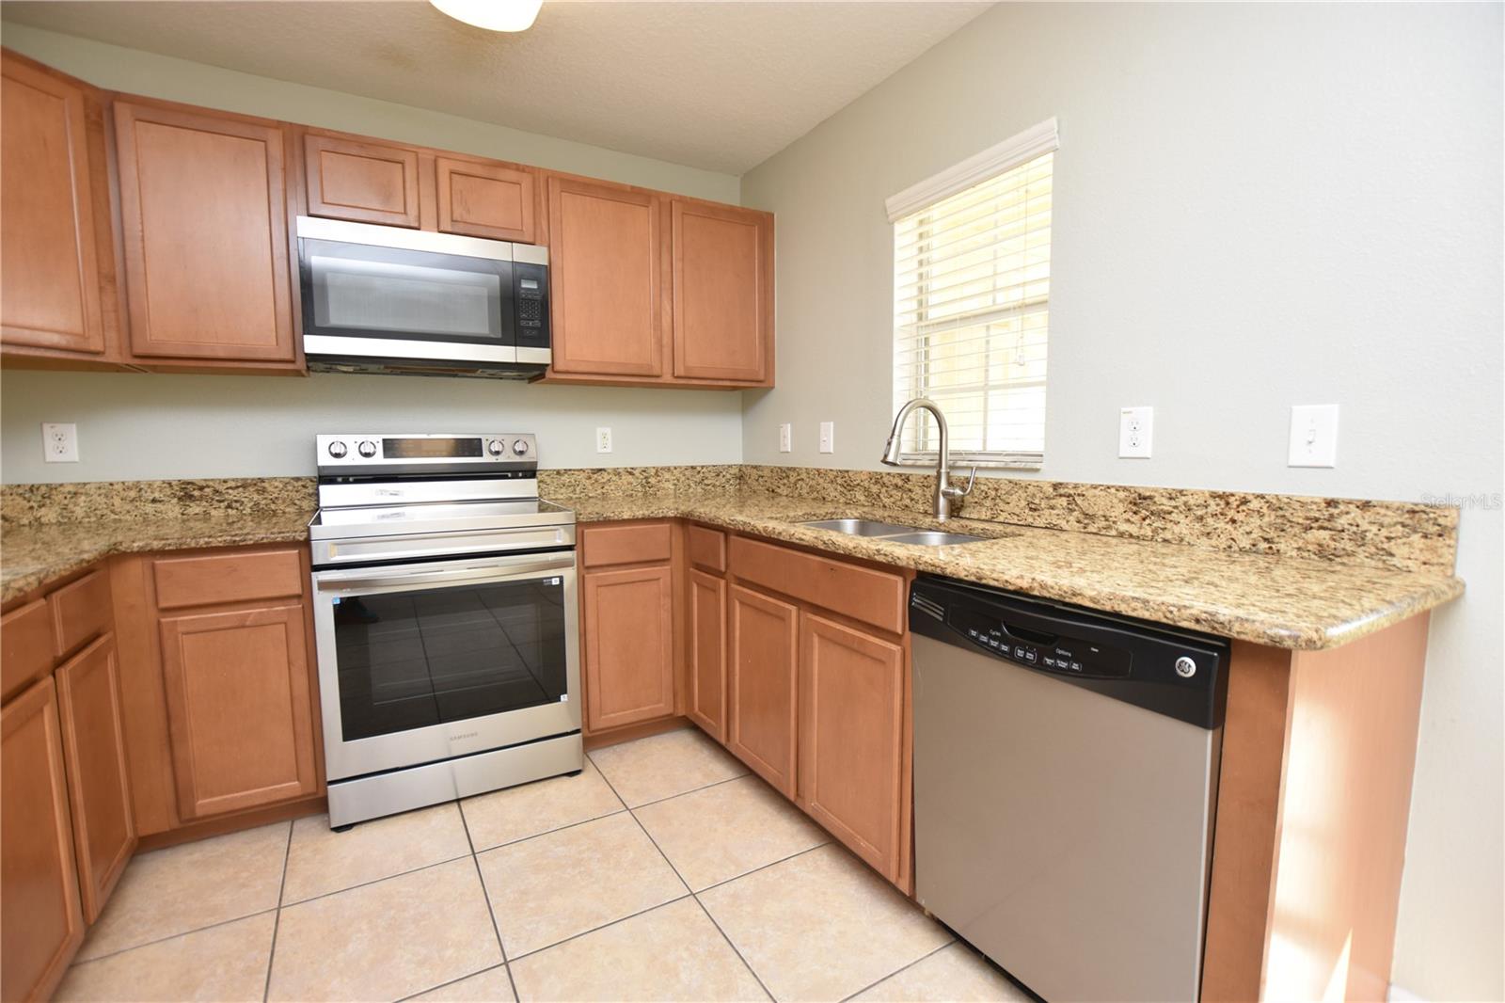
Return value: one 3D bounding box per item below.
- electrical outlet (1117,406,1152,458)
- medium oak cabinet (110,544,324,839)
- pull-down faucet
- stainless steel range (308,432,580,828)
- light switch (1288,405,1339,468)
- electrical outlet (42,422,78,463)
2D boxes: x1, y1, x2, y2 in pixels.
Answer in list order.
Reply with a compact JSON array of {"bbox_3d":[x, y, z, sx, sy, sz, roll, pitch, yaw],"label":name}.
[{"bbox_3d":[0.963,-0.172,1.579,0.010,0.123,0.077,-3,6,-30],"label":"electrical outlet"},{"bbox_3d":[-1.661,0.523,2.059,0.445,0.830,0.600,-3,6,-30],"label":"medium oak cabinet"},{"bbox_3d":[0.546,-0.126,1.924,0.265,0.378,0.150,-3,6,-30],"label":"pull-down faucet"},{"bbox_3d":[-1.110,0.370,2.296,0.755,1.195,0.710,-3,6,-30],"label":"stainless steel range"},{"bbox_3d":[1.136,-0.131,1.273,0.014,0.123,0.076,-3,6,-30],"label":"light switch"},{"bbox_3d":[-2.223,-0.187,2.014,0.077,0.123,0.010,-3,6,-30],"label":"electrical outlet"}]

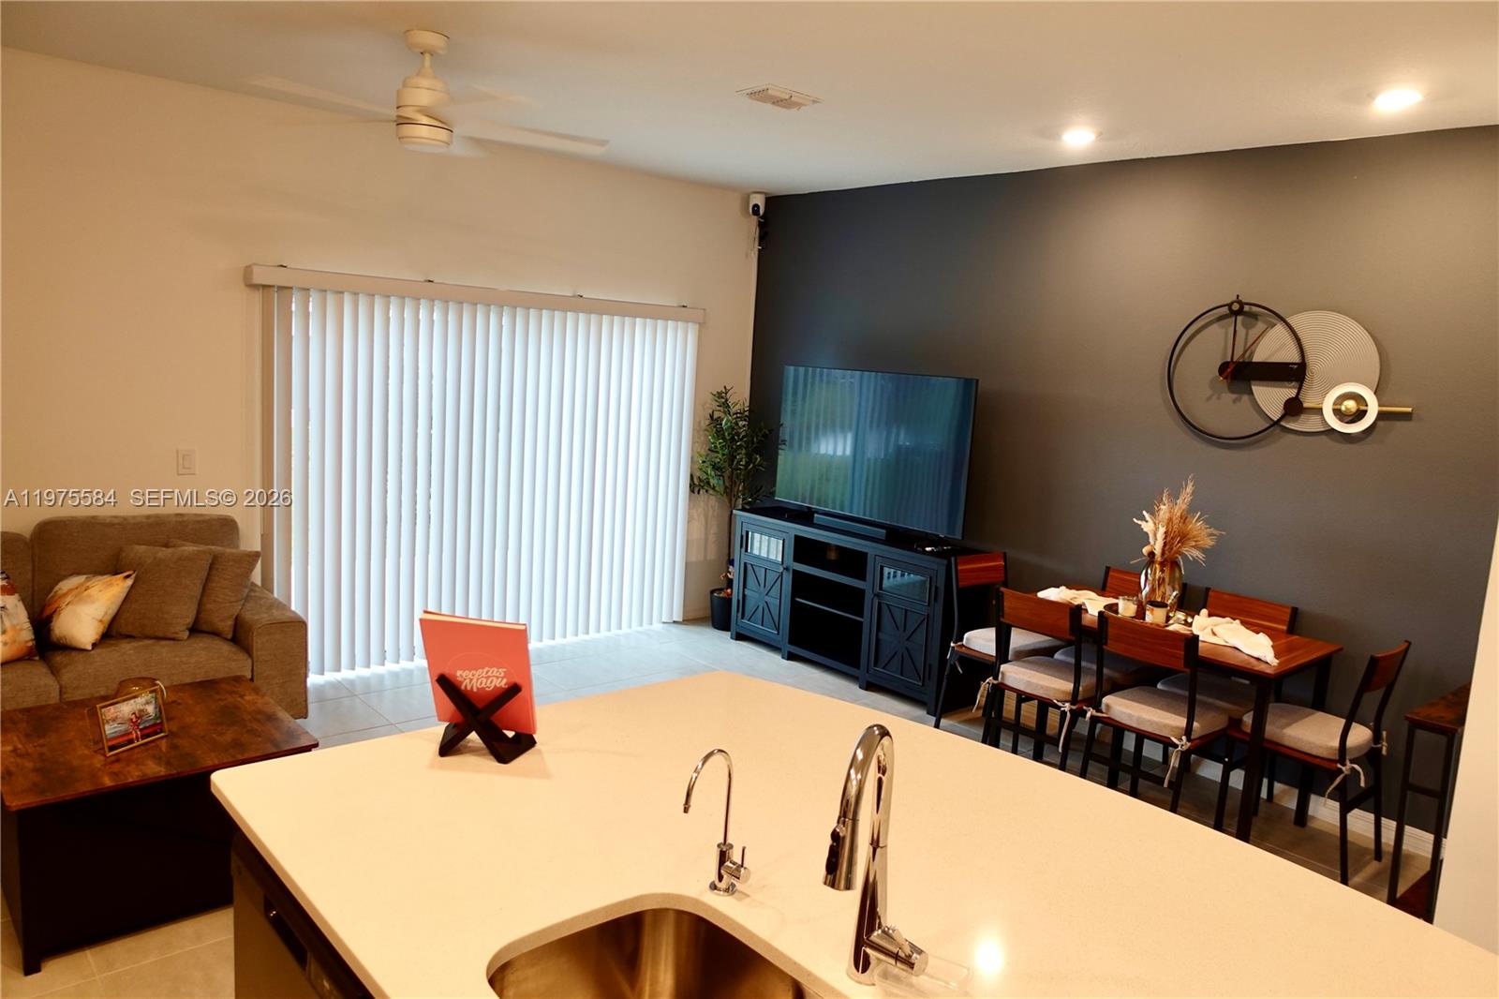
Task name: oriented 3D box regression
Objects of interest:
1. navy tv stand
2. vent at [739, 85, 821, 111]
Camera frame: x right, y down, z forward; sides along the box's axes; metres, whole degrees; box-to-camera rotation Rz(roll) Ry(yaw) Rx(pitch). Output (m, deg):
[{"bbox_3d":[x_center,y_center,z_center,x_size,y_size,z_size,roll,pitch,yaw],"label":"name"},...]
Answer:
[{"bbox_3d":[0.582,0.594,5.840,0.410,0.818,1.665,-4,10,-41],"label":"navy tv stand"},{"bbox_3d":[0.128,-1.643,4.115,0.320,0.027,0.200,-4,10,-41],"label":"vent"}]

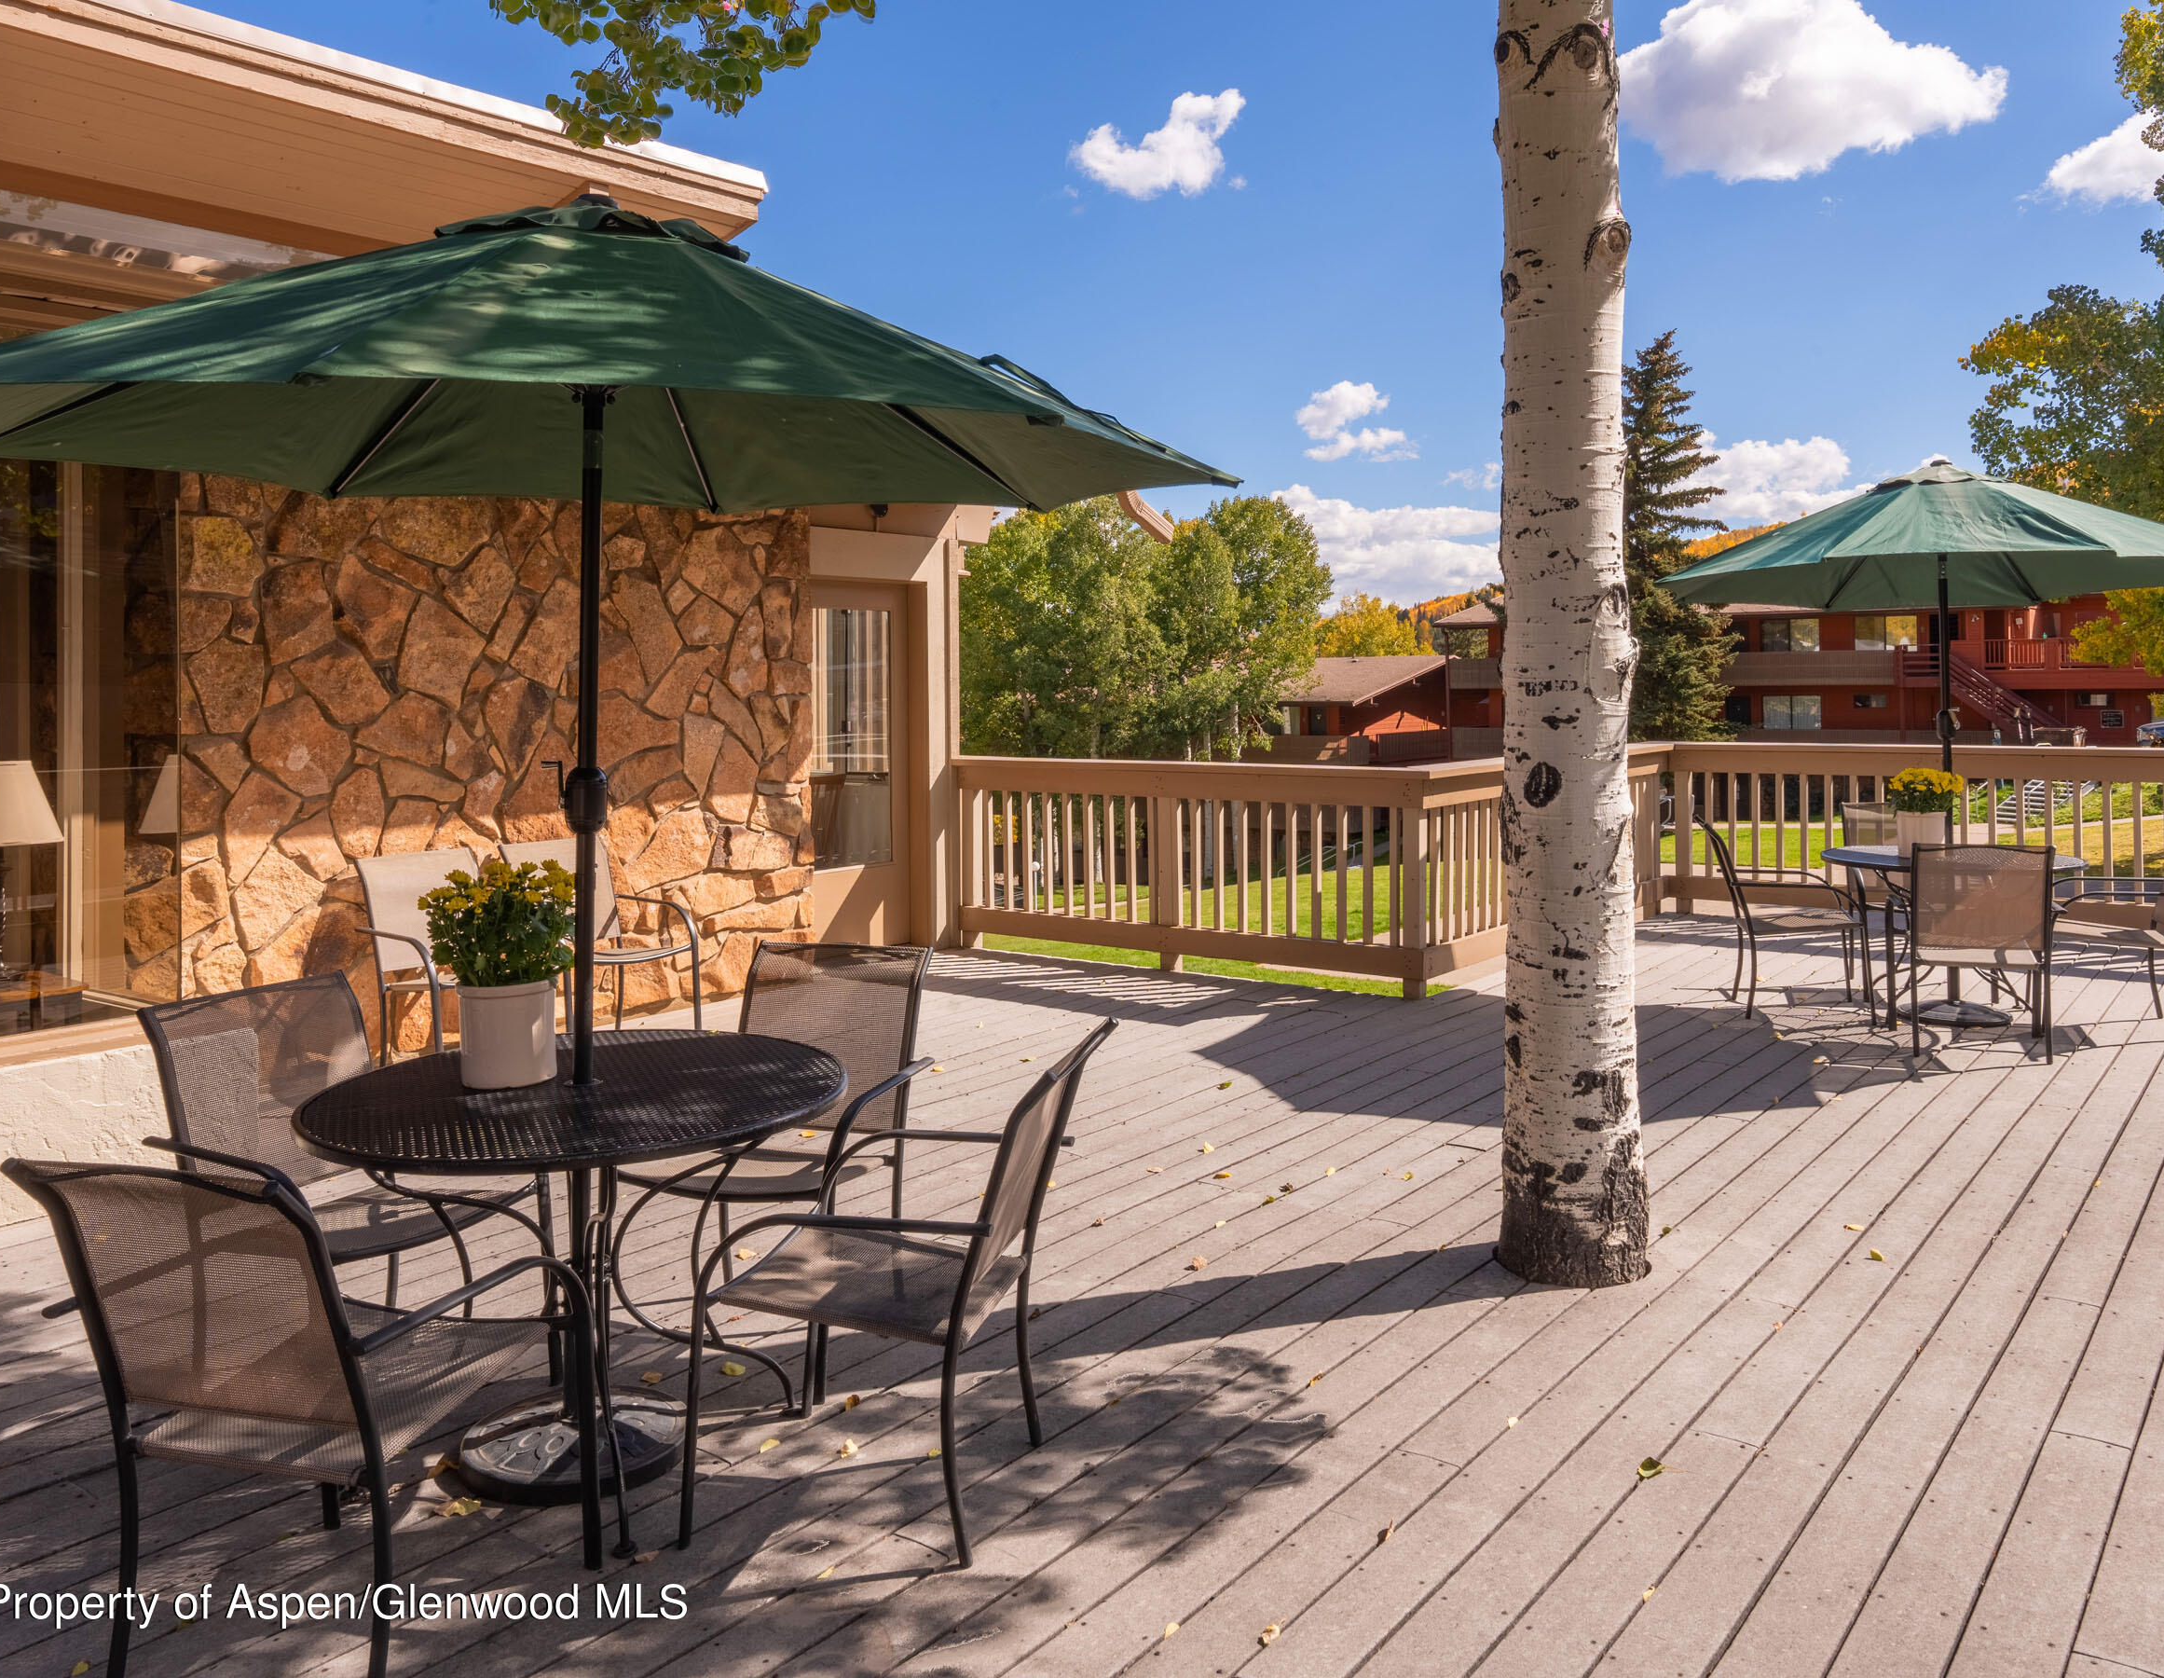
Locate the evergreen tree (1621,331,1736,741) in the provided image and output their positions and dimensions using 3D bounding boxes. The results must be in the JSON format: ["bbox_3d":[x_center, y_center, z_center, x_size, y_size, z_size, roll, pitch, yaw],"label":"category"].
[{"bbox_3d":[16.410,-7.647,47.000,6.000,14.400,6.000,0,4,0],"label":"evergreen tree"}]

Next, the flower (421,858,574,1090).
[{"bbox_3d":[-1.182,0.258,3.250,0.315,0.450,0.315,0,4,0],"label":"flower"}]

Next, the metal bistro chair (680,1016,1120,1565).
[{"bbox_3d":[-0.314,0.798,3.022,0.700,0.859,0.568,1,4,13],"label":"metal bistro chair"}]

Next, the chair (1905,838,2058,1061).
[{"bbox_3d":[3.619,0.425,6.517,0.568,0.859,0.700,2,5,22],"label":"chair"}]

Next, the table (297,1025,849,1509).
[{"bbox_3d":[-0.982,0.853,3.173,1.029,0.717,1.029,0,4,0],"label":"table"}]

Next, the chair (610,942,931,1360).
[{"bbox_3d":[-0.708,0.716,3.791,0.568,0.859,0.700,1,4,18],"label":"chair"}]

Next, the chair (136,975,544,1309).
[{"bbox_3d":[-1.551,0.759,3.386,0.700,0.859,0.568,2,5,28],"label":"chair"}]

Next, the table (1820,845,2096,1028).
[{"bbox_3d":[3.826,0.437,7.068,1.029,0.717,1.029,0,4,0],"label":"table"}]

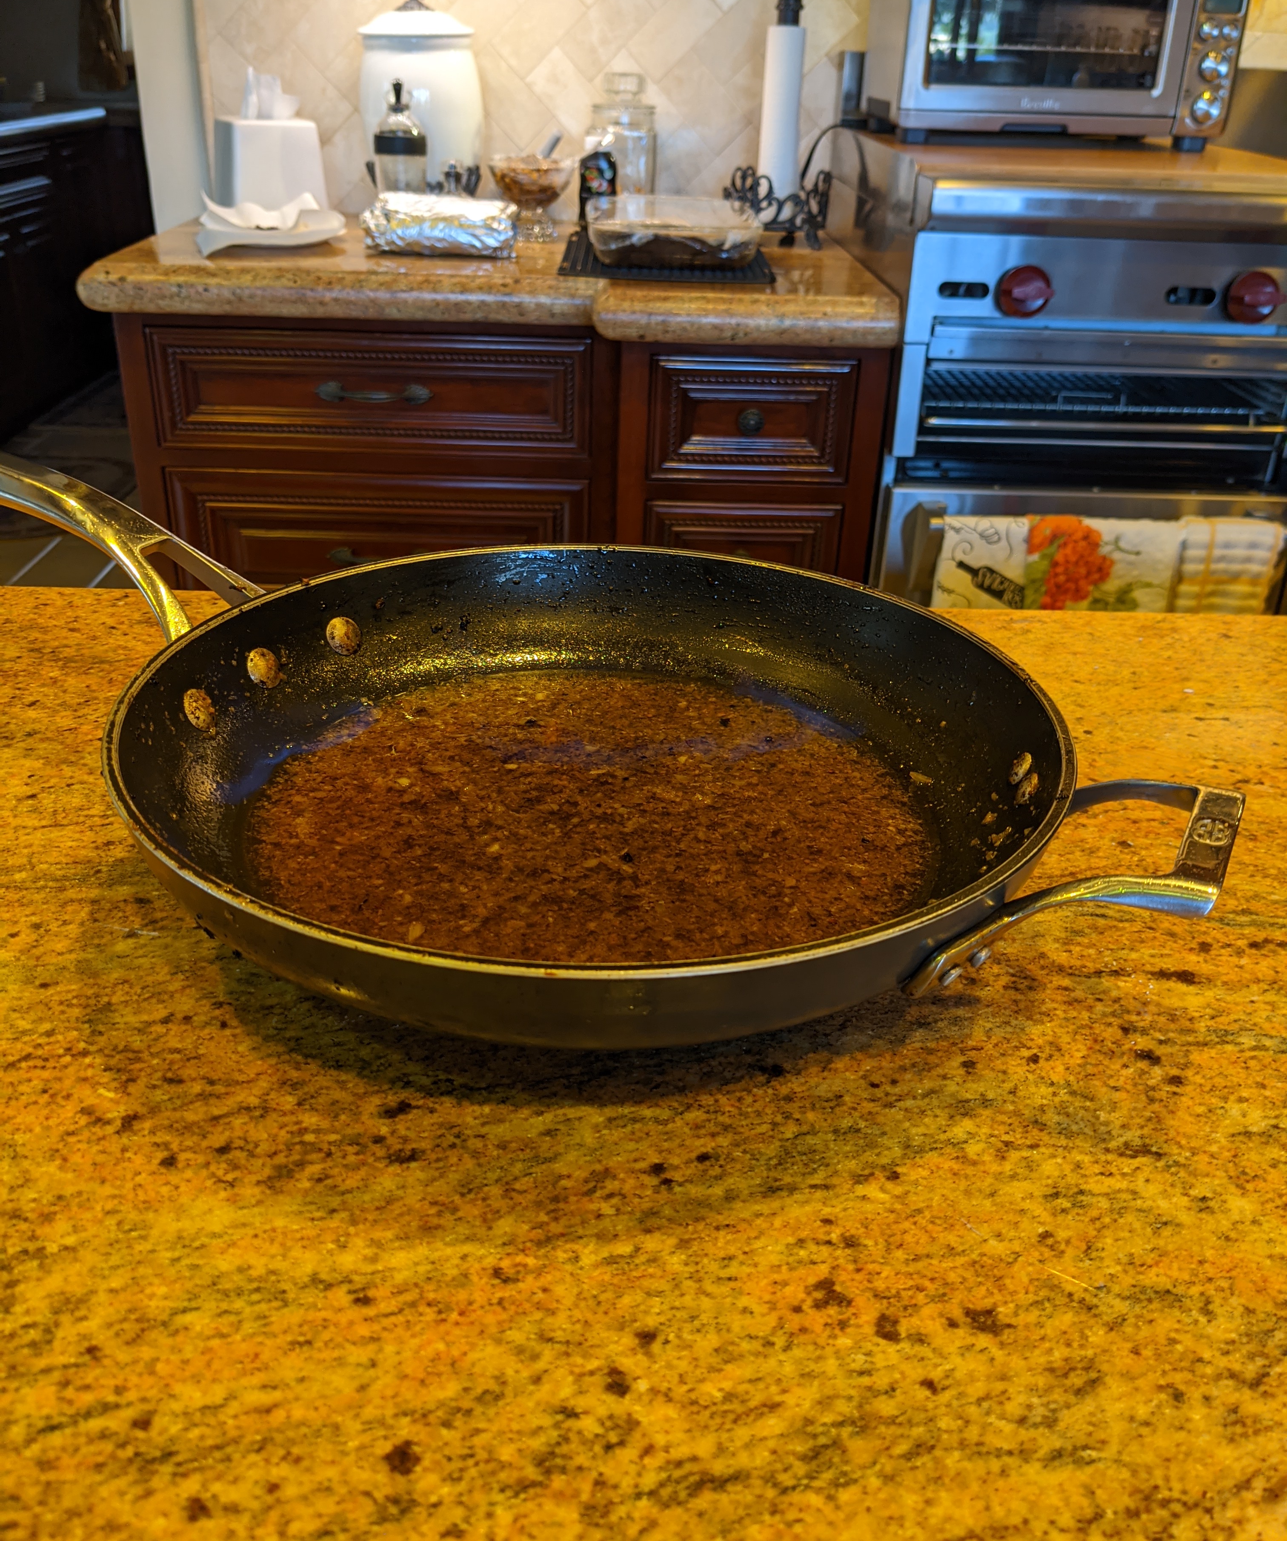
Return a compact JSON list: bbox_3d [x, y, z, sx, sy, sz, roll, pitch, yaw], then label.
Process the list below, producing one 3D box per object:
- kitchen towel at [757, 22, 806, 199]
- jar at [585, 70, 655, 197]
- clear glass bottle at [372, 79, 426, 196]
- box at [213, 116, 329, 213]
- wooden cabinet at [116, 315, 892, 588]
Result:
[{"bbox_3d":[0.211,-0.993,2.077,0.061,0.281,0.061,2,29,-1],"label":"kitchen towel"},{"bbox_3d":[-0.041,-0.975,2.117,0.109,0.228,0.109,1,29,-2],"label":"jar"},{"bbox_3d":[-0.361,-0.912,1.996,0.079,0.214,0.079,1,29,-2],"label":"clear glass bottle"},{"bbox_3d":[-0.562,-0.922,2.073,0.139,0.145,0.139,-10,31,-21],"label":"box"},{"bbox_3d":[-0.208,-0.334,2.180,1.005,0.861,0.693,1,29,-2],"label":"wooden cabinet"}]

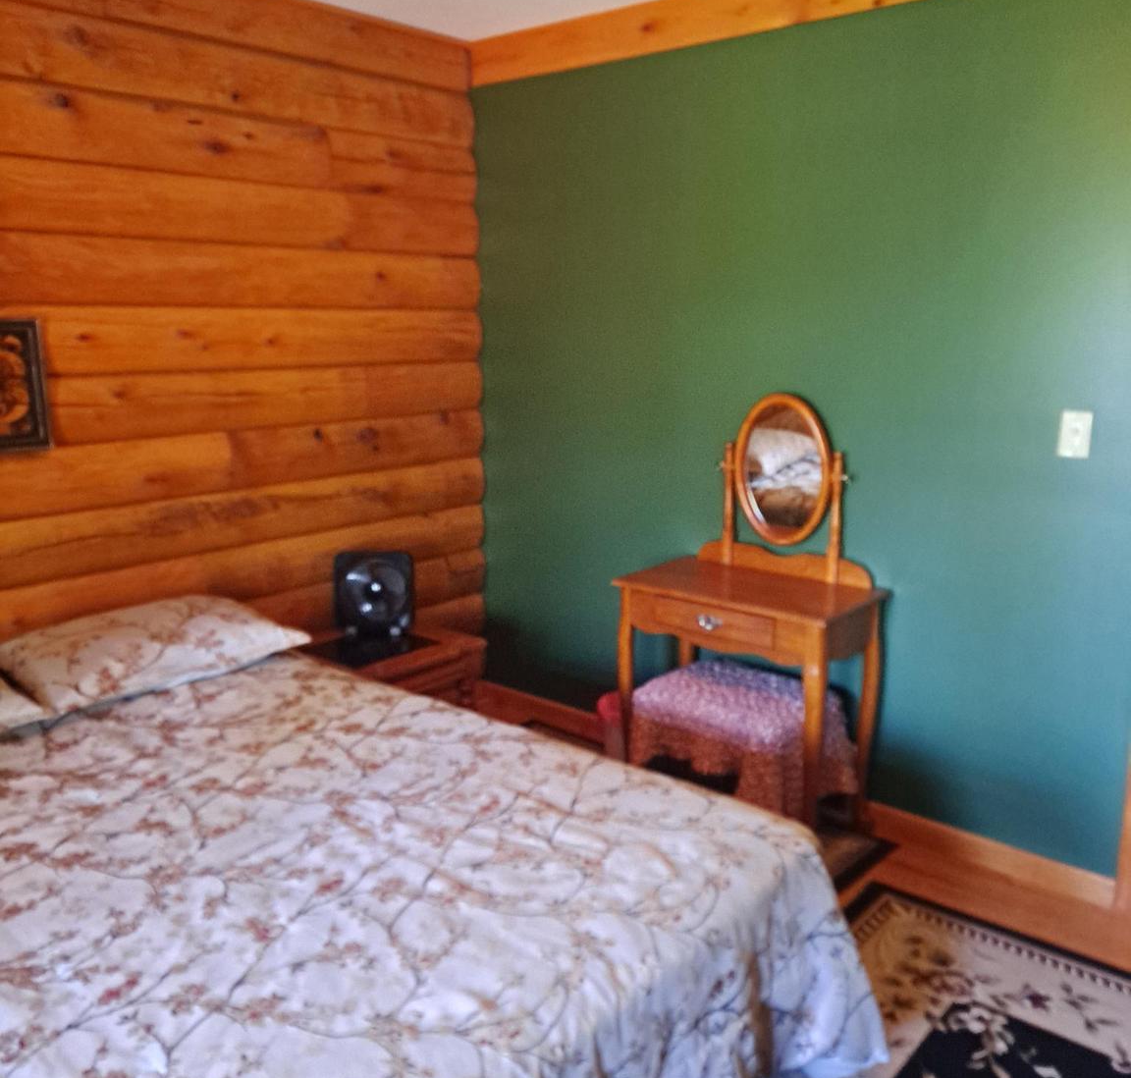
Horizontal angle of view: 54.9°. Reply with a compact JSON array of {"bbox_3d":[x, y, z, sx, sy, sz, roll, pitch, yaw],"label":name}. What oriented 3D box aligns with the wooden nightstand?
[{"bbox_3d":[-0.600,0.579,3.438,0.480,0.505,0.530,10,15,41],"label":"wooden nightstand"}]

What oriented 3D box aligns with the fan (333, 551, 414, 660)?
[{"bbox_3d":[-0.617,0.175,3.516,0.250,0.255,0.110,-1,11,-4],"label":"fan"}]

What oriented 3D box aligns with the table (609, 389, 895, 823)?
[{"bbox_3d":[0.528,0.244,3.122,0.670,1.288,0.405,10,15,41],"label":"table"}]

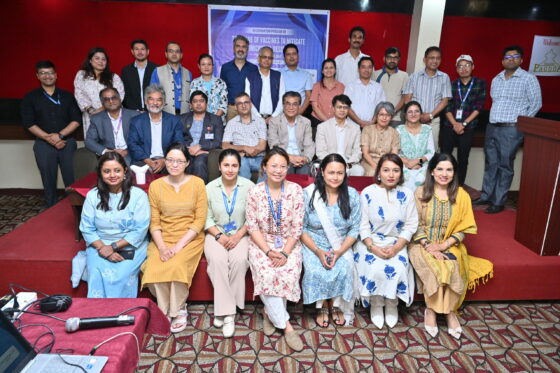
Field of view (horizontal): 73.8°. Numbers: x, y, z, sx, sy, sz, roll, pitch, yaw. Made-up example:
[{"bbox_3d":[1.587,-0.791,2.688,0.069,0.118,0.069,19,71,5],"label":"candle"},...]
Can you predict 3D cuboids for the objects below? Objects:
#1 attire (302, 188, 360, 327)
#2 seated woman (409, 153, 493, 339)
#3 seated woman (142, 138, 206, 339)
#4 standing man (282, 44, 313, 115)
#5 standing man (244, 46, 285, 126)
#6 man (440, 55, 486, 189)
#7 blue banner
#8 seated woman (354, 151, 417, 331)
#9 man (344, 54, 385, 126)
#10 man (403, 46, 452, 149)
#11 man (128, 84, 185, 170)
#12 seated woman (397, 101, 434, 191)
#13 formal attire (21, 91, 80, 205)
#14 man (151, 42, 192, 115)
[{"bbox_3d":[0.377,0.430,2.712,0.464,0.929,0.606,2,14,3],"label":"attire"},{"bbox_3d":[1.177,0.356,2.720,0.545,1.151,0.747,5,15,12],"label":"seated woman"},{"bbox_3d":[-0.700,0.304,2.653,0.460,1.227,0.640,-1,17,-6],"label":"seated woman"},{"bbox_3d":[0.160,-0.581,3.939,0.470,1.710,0.310,0,16,0],"label":"standing man"},{"bbox_3d":[-0.171,-0.660,4.063,0.460,1.623,0.310,1,17,-1],"label":"standing man"},{"bbox_3d":[1.930,-0.564,4.027,0.470,1.630,0.310,5,16,17],"label":"man"},{"bbox_3d":[-0.148,-1.936,5.343,1.681,1.121,0.030,0,14,-4],"label":"blue banner"},{"bbox_3d":[0.752,0.350,2.719,0.495,1.141,0.666,2,14,2],"label":"seated woman"},{"bbox_3d":[0.896,-0.601,4.074,0.460,1.544,0.300,3,17,6],"label":"man"},{"bbox_3d":[1.612,-0.637,4.158,0.545,1.727,0.323,5,15,13],"label":"man"},{"bbox_3d":[-1.157,-0.304,3.516,0.555,1.262,0.808,-2,15,-13],"label":"man"},{"bbox_3d":[1.251,-0.225,3.548,0.430,1.139,0.720,5,17,12],"label":"seated woman"},{"bbox_3d":[-2.401,-0.354,4.039,0.576,1.464,0.323,-5,16,-24],"label":"formal attire"},{"bbox_3d":[-1.119,-0.679,4.031,0.470,1.641,0.300,-1,17,-8],"label":"man"}]

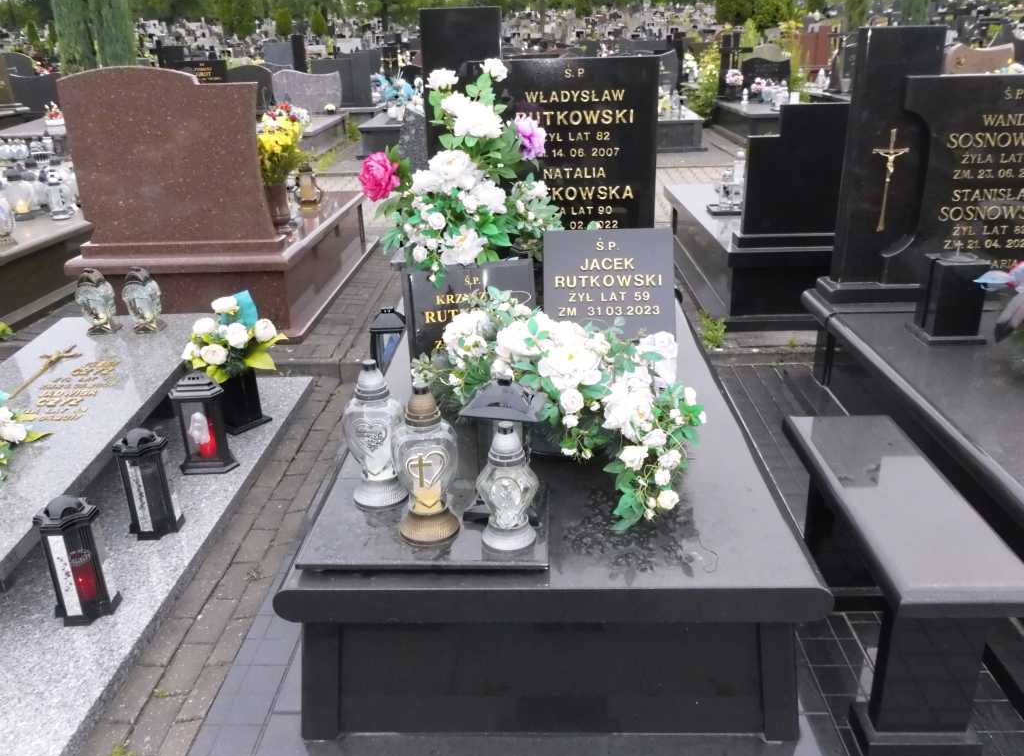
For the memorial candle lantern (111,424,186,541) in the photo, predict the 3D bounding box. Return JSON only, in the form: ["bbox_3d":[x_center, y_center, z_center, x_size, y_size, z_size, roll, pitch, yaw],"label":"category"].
[{"bbox_3d":[-1.246,0.345,2.846,0.165,0.385,0.165,0,22,2],"label":"memorial candle lantern"}]

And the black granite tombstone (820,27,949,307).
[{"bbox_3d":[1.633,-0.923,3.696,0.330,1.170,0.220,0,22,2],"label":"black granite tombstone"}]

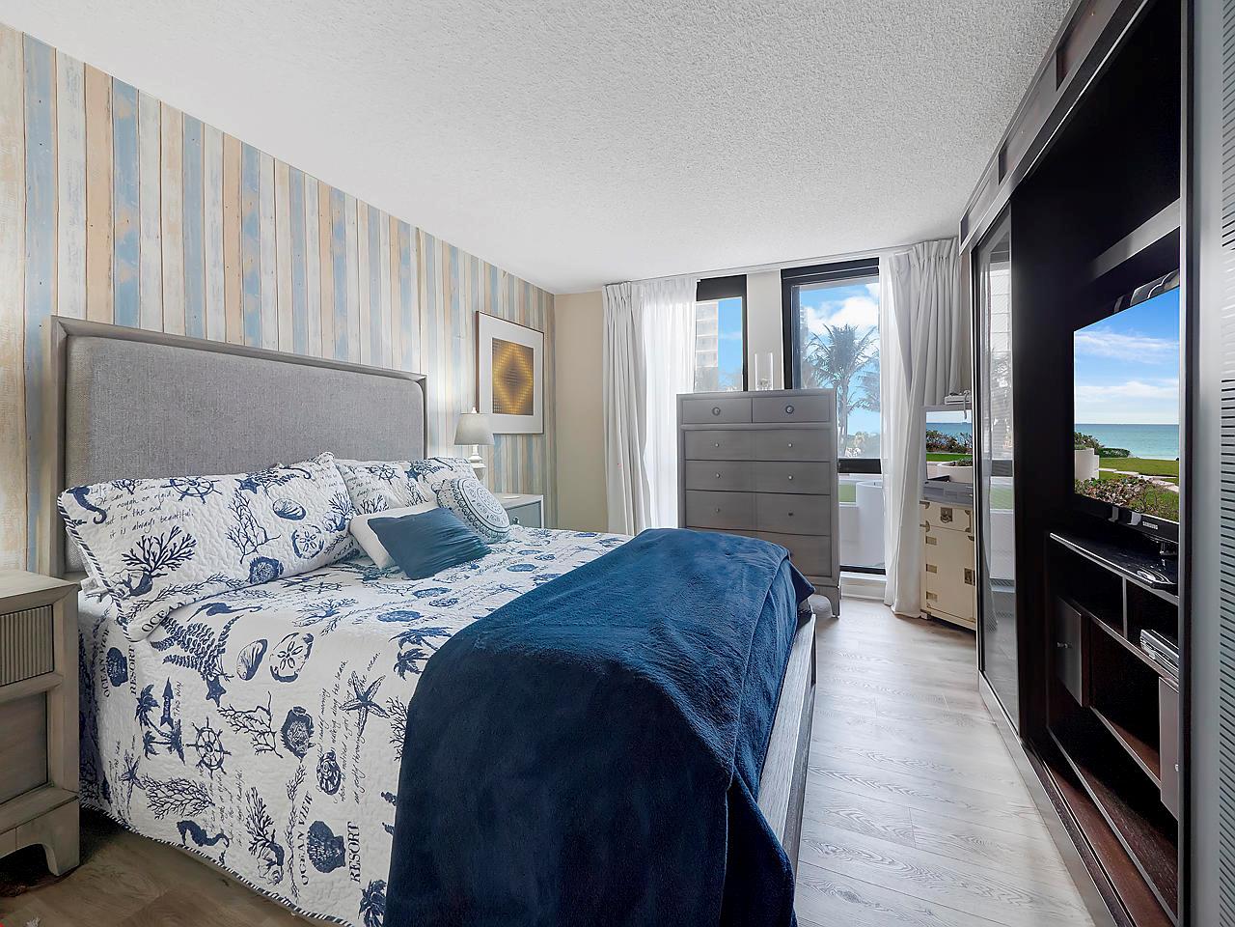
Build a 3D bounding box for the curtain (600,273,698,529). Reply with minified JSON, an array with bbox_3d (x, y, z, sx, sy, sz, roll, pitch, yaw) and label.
[{"bbox_3d":[0.250,-0.263,4.116,0.810,2.375,0.150,1,3,25],"label":"curtain"}]

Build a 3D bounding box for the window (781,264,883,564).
[{"bbox_3d":[1.597,-0.314,3.593,0.790,2.200,0.120,1,3,25],"label":"window"}]

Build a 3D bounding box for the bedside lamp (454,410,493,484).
[{"bbox_3d":[-0.908,-0.050,3.183,0.320,0.600,0.320,1,3,25],"label":"bedside lamp"}]

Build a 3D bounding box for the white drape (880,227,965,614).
[{"bbox_3d":[1.967,-0.219,3.256,0.430,2.400,0.220,1,3,25],"label":"white drape"}]

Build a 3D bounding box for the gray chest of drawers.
[{"bbox_3d":[1.011,0.238,3.600,1.065,1.472,0.430,1,3,25],"label":"gray chest of drawers"}]

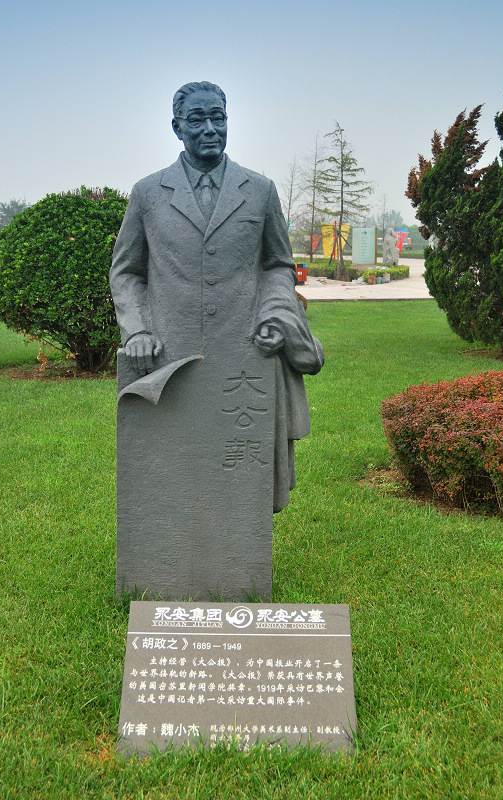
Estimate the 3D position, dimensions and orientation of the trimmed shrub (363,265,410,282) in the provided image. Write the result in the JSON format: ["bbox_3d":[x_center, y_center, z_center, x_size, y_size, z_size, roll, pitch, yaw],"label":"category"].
[{"bbox_3d":[4.574,-4.239,29.312,0.800,0.470,2.200,8,13,34],"label":"trimmed shrub"}]

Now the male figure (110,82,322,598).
[{"bbox_3d":[-0.147,-0.232,3.641,0.900,2.100,0.580,1,11,0],"label":"male figure"}]

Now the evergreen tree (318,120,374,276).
[{"bbox_3d":[3.206,-6.715,29.560,1.800,5.200,1.800,1,11,0],"label":"evergreen tree"}]

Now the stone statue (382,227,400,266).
[{"bbox_3d":[5.798,-6.089,35.473,0.650,1.780,0.620,-7,13,-34],"label":"stone statue"}]

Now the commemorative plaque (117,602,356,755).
[{"bbox_3d":[-0.041,0.865,2.688,0.700,0.466,0.060,1,-32,0],"label":"commemorative plaque"}]

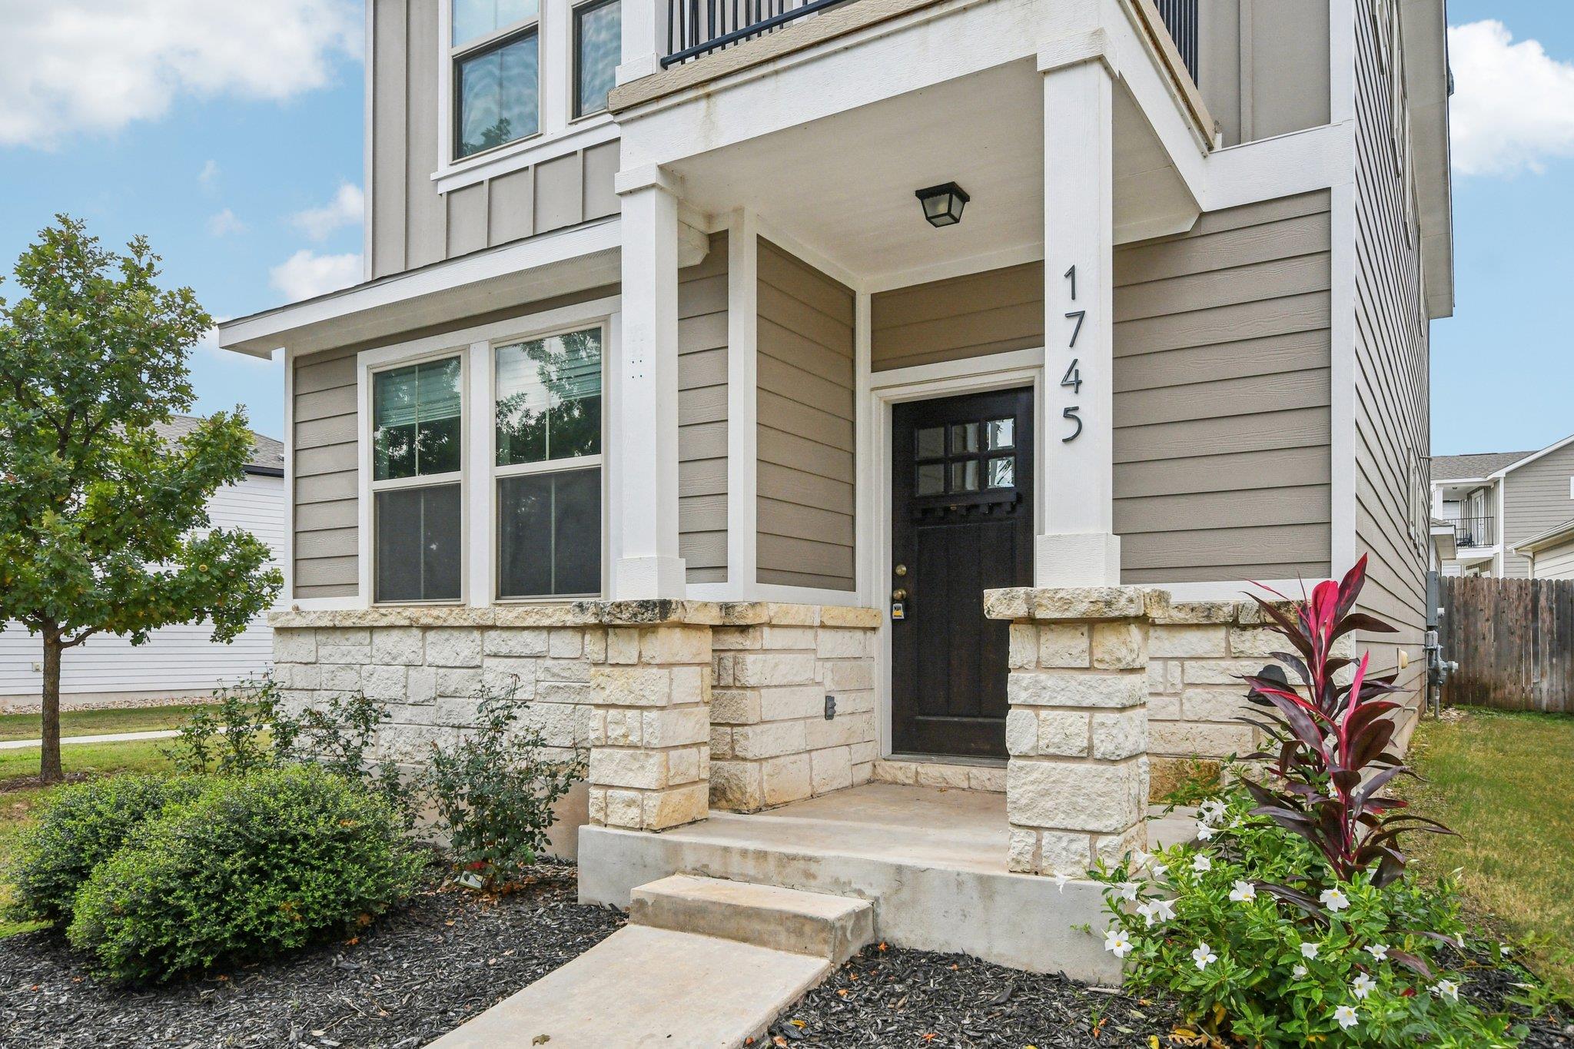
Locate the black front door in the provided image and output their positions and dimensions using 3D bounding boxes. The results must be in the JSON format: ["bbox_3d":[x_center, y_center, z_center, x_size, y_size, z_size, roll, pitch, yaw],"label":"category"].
[{"bbox_3d":[0.965,0.290,5.830,0.860,2.020,0.060,-2,-4,30],"label":"black front door"}]

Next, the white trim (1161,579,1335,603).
[{"bbox_3d":[2.180,0.319,5.040,0.800,0.095,0.040,-2,-4,30],"label":"white trim"}]

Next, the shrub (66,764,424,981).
[{"bbox_3d":[-2.140,1.280,4.220,1.220,0.630,1.120,2,-4,-27],"label":"shrub"}]

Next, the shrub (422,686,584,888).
[{"bbox_3d":[-1.370,1.212,4.950,0.750,0.960,0.700,1,-4,-15],"label":"shrub"}]

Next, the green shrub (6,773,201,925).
[{"bbox_3d":[-2.780,1.380,4.680,1.080,0.570,1.050,2,-4,-31],"label":"green shrub"}]

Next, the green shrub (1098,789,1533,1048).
[{"bbox_3d":[1.660,1.187,3.320,1.200,0.600,1.100,-2,-4,30],"label":"green shrub"}]

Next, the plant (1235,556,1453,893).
[{"bbox_3d":[1.860,0.739,3.500,0.700,1.250,0.660,-2,-4,28],"label":"plant"}]

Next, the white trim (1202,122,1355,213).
[{"bbox_3d":[2.310,-1.681,4.960,0.640,0.290,0.040,-2,-4,30],"label":"white trim"}]

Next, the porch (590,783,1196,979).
[{"bbox_3d":[0.585,1.480,4.810,2.270,0.360,2.000,-2,-4,30],"label":"porch"}]

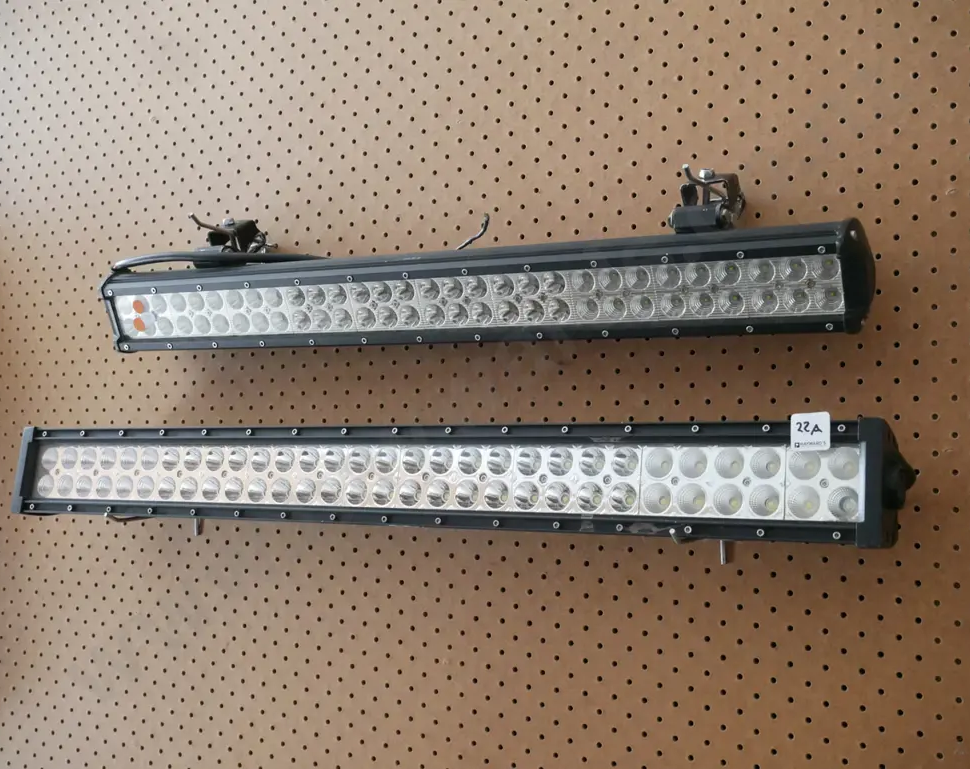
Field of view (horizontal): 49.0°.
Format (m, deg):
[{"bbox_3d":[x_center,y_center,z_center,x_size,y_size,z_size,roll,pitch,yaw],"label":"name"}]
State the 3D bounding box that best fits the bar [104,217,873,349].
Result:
[{"bbox_3d":[-0.049,-0.075,0.910,0.714,0.075,0.064,0,23,27],"label":"bar"}]

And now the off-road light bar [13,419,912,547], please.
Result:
[{"bbox_3d":[-0.084,0.083,0.911,0.828,0.087,0.069,-2,-16,26],"label":"off-road light bar"}]

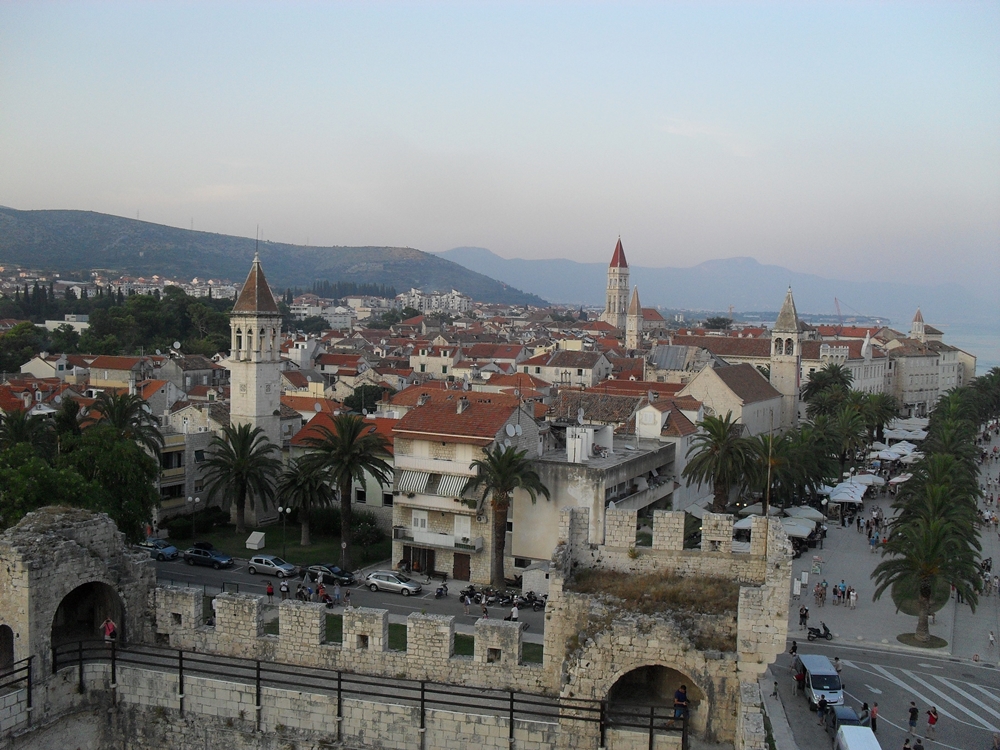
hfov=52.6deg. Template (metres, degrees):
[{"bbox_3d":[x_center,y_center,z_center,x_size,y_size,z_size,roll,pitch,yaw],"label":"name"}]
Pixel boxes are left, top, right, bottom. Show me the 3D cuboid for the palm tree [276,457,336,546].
[{"bbox_3d":[-17.357,11.326,90.617,5.600,8.012,5.600,1,4,0],"label":"palm tree"}]

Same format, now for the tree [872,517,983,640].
[{"bbox_3d":[29.073,13.990,69.079,6.800,8.440,6.800,3,4,23],"label":"tree"}]

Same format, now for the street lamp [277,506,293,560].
[{"bbox_3d":[-18.046,13.382,84.860,1.250,4.605,0.420,3,4,28],"label":"street lamp"}]

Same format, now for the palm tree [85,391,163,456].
[{"bbox_3d":[-36.346,8.021,97.412,7.700,13.096,7.700,1,4,0],"label":"palm tree"}]

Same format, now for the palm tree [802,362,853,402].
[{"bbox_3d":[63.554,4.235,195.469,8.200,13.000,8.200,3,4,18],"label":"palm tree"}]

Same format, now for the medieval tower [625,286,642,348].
[{"bbox_3d":[38.943,-10.645,292.139,3.600,30.074,3.600,3,4,33],"label":"medieval tower"}]

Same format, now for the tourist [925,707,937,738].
[{"bbox_3d":[22.659,18.267,53.039,0.500,1.700,0.520,2,4,6],"label":"tourist"}]

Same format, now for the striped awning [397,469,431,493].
[{"bbox_3d":[-7.008,8.798,83.205,2.450,1.550,0.700,3,4,26],"label":"striped awning"}]

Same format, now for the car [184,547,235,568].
[{"bbox_3d":[-24.649,15.387,85.787,4.580,1.520,1.800,3,4,23],"label":"car"}]

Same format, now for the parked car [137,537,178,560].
[{"bbox_3d":[-29.325,14.889,86.772,3.950,1.480,1.720,3,4,24],"label":"parked car"}]

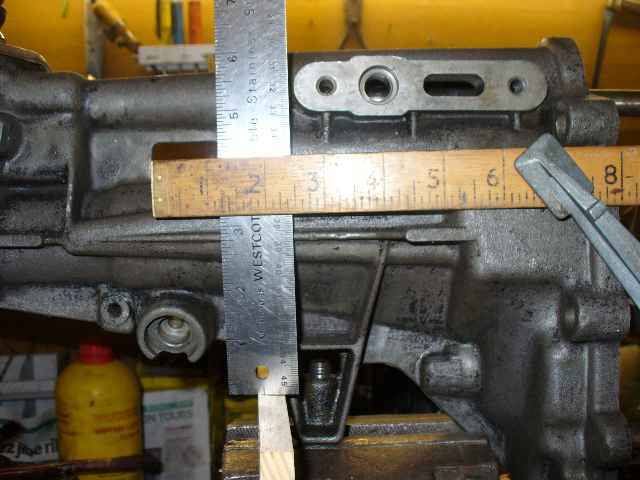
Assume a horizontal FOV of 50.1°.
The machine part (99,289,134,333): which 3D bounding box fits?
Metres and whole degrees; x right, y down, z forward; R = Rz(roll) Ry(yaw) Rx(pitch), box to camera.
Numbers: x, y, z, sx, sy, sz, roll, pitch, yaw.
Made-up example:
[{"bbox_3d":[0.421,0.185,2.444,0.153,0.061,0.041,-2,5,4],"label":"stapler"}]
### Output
[{"bbox_3d":[-0.094,0.033,0.317,0.017,0.019,0.013,0,1,0],"label":"machine part"}]

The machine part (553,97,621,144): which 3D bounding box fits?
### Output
[{"bbox_3d":[0.121,-0.054,0.314,0.024,0.022,0.022,0,1,0],"label":"machine part"}]

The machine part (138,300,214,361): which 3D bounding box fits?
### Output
[{"bbox_3d":[-0.066,0.042,0.316,0.032,0.028,0.023,0,1,0],"label":"machine part"}]

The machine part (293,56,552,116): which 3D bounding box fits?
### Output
[{"bbox_3d":[0.045,-0.070,0.311,0.114,0.026,0.014,0,1,0],"label":"machine part"}]

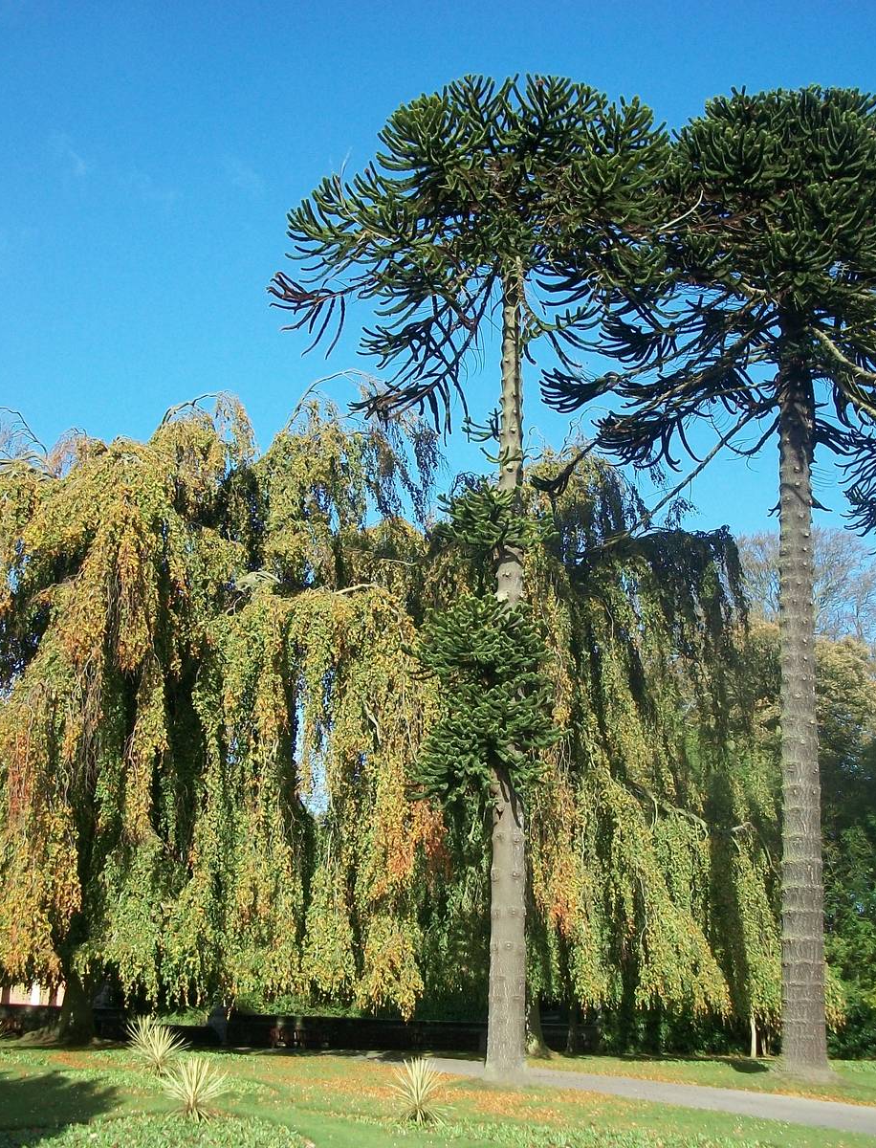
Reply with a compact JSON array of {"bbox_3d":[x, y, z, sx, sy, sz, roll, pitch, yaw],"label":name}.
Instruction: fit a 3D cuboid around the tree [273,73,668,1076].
[{"bbox_3d":[0.556,-1.027,27.897,8.290,20.620,8.400,1,-16,0],"label":"tree"}]

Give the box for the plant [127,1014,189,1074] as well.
[{"bbox_3d":[-4.343,7.316,22.008,0.970,0.880,0.950,1,-16,0],"label":"plant"}]

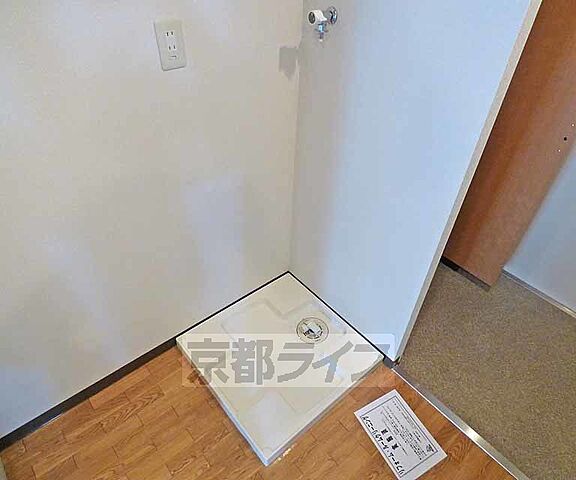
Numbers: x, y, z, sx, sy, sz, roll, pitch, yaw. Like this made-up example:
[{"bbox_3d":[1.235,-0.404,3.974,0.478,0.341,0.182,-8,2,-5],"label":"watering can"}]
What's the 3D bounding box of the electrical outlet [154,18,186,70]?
[{"bbox_3d":[-0.329,-0.548,0.976,0.074,0.120,0.010,-27,46,-32],"label":"electrical outlet"}]

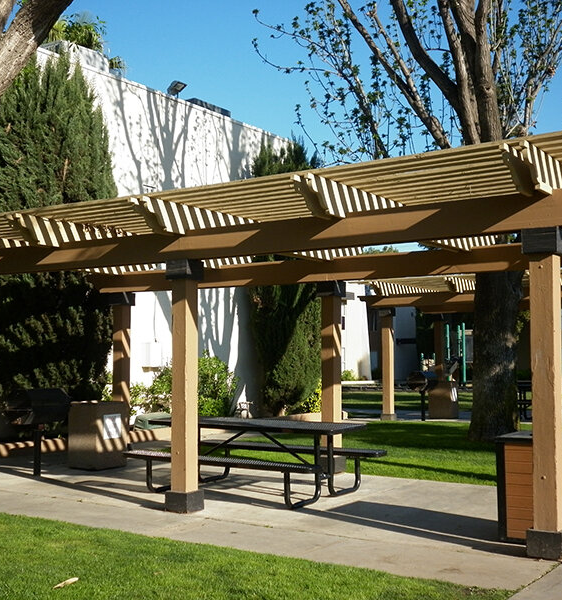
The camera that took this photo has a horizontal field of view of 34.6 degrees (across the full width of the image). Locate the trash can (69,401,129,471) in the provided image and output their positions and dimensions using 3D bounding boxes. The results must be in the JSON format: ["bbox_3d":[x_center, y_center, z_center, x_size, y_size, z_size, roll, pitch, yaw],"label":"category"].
[{"bbox_3d":[-2.520,1.855,12.457,0.574,0.896,0.574,-2,-4,34],"label":"trash can"}]

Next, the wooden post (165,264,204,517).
[{"bbox_3d":[-0.972,0.858,9.152,0.273,2.512,0.273,-2,-4,34],"label":"wooden post"}]

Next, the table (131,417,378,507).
[{"bbox_3d":[-0.296,1.770,10.103,2.496,0.763,1.508,-3,-4,33],"label":"table"}]

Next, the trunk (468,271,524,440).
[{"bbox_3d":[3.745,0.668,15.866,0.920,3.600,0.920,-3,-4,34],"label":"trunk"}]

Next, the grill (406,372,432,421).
[{"bbox_3d":[3.210,2.161,20.232,0.531,1.110,0.682,-2,-4,34],"label":"grill"}]

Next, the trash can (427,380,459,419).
[{"bbox_3d":[3.788,2.316,21.059,0.563,0.888,0.563,-2,-4,34],"label":"trash can"}]

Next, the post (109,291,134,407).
[{"bbox_3d":[-2.401,1.100,13.621,0.260,2.455,0.260,-3,-4,34],"label":"post"}]

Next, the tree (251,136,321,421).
[{"bbox_3d":[0.125,-0.605,20.481,1.650,6.466,1.700,0,-4,0],"label":"tree"}]

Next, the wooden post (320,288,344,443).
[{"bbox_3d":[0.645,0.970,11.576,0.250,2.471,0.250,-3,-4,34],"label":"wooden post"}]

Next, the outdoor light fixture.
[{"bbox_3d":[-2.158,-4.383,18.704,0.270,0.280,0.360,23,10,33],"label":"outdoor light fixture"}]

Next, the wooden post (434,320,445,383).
[{"bbox_3d":[4.064,1.590,23.108,0.245,2.450,0.245,-3,-4,34],"label":"wooden post"}]

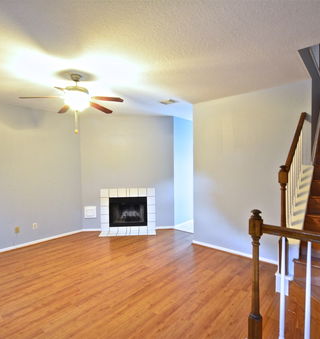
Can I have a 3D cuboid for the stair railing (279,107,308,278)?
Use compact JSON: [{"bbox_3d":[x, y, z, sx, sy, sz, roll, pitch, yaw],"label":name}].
[{"bbox_3d":[1.644,0.157,2.603,0.095,1.886,1.100,1,2,42],"label":"stair railing"}]

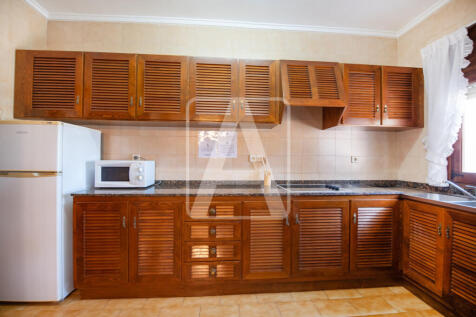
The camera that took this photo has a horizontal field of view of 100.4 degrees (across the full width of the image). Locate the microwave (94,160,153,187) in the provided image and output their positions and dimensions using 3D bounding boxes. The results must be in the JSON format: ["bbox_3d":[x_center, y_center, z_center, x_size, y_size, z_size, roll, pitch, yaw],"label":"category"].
[{"bbox_3d":[-1.108,0.148,1.991,0.446,0.257,0.317,0,0,-4],"label":"microwave"}]

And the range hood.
[{"bbox_3d":[0.723,-0.648,2.072,0.608,0.617,0.490,1,0,-4],"label":"range hood"}]

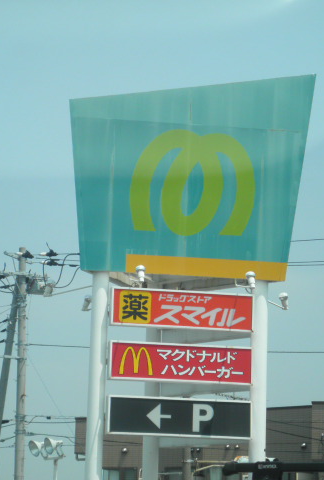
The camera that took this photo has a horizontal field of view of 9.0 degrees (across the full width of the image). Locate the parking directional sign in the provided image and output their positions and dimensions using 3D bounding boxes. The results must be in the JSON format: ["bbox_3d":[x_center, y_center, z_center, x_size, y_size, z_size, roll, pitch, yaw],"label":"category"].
[{"bbox_3d":[0.318,3.257,37.421,2.678,0.684,0.200,3,-11,-9],"label":"parking directional sign"}]

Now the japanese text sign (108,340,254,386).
[{"bbox_3d":[0.342,2.273,37.601,2.667,0.680,0.200,3,-11,-9],"label":"japanese text sign"}]

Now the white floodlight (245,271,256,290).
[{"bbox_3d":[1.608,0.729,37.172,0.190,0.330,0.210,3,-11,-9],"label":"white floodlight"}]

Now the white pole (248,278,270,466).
[{"bbox_3d":[1.721,4.259,37.545,0.300,7.130,0.300,3,-11,-9],"label":"white pole"}]

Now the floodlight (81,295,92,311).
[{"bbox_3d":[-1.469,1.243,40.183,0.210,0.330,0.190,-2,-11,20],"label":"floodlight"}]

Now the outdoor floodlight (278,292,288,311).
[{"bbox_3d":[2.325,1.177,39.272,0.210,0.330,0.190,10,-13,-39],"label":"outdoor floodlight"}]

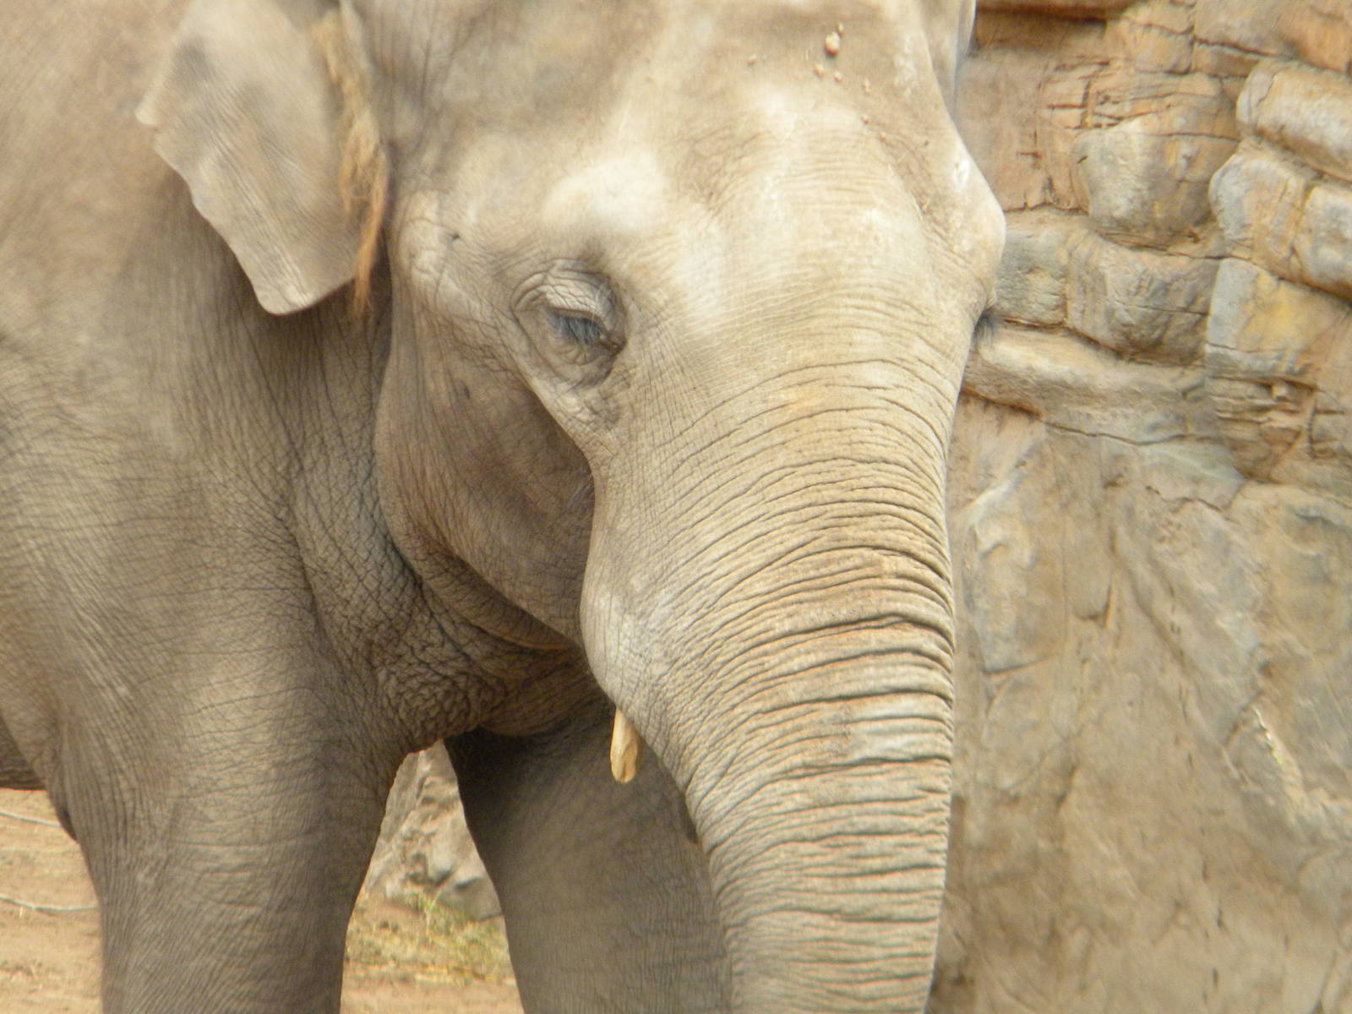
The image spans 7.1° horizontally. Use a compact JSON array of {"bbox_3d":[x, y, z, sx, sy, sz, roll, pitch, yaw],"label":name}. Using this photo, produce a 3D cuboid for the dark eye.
[{"bbox_3d":[-0.108,-0.197,12.000,0.057,0.040,0.030,2,5,21],"label":"dark eye"}]

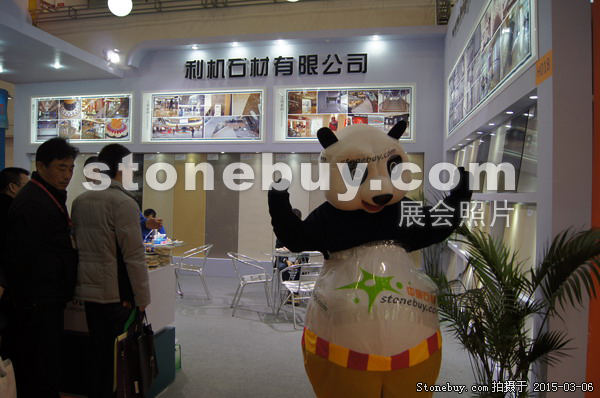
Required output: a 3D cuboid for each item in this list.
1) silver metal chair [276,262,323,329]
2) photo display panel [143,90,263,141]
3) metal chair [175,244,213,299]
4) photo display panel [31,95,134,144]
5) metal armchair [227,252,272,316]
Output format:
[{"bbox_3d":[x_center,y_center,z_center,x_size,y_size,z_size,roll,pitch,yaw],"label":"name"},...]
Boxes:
[{"bbox_3d":[0.078,1.051,5.158,0.555,0.735,0.580,1,0,-21],"label":"silver metal chair"},{"bbox_3d":[-1.786,-1.501,8.113,2.370,0.962,0.070,1,0,10],"label":"photo display panel"},{"bbox_3d":[-1.519,1.026,6.395,0.580,0.735,0.555,1,0,-14],"label":"metal chair"},{"bbox_3d":[-4.181,-1.523,8.535,2.211,0.929,0.070,1,0,10],"label":"photo display panel"},{"bbox_3d":[-0.623,1.040,5.629,0.580,0.735,0.555,1,0,-10],"label":"metal armchair"}]

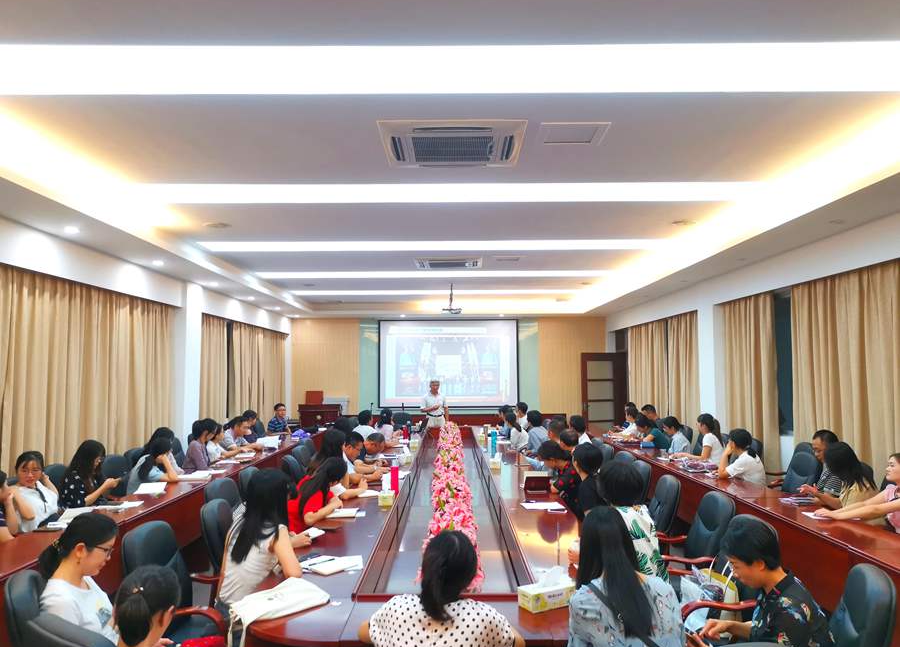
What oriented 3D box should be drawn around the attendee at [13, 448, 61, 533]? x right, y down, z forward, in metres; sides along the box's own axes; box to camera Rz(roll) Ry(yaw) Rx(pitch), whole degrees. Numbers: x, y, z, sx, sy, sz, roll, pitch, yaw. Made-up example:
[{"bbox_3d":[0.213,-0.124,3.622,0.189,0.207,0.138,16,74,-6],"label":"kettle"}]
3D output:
[{"bbox_3d":[-2.770,1.491,4.657,0.750,1.240,0.500,-1,-4,18],"label":"attendee"}]

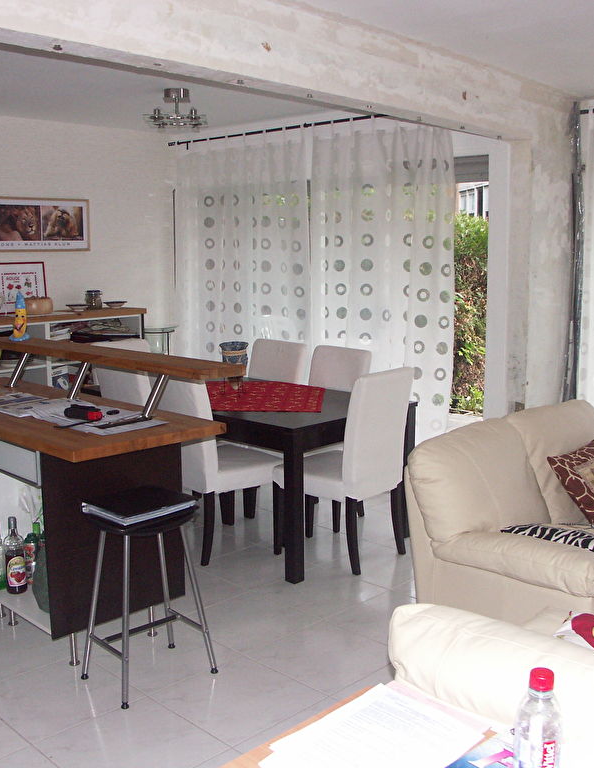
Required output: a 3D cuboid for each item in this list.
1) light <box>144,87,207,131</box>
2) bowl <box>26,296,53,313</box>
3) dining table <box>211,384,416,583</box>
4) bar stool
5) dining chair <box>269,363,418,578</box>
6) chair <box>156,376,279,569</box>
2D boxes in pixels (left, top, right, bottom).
[{"bbox_3d":[-0.679,-1.546,4.694,0.360,0.215,0.330,0,9,0],"label":"light"},{"bbox_3d":[-1.785,-0.539,5.709,0.205,0.120,0.205,8,12,44],"label":"bowl"},{"bbox_3d":[-0.317,0.429,4.740,1.790,0.740,0.950,8,12,44],"label":"dining table"},{"bbox_3d":[-0.541,0.754,3.016,0.400,0.640,0.360,-9,12,-44],"label":"bar stool"},{"bbox_3d":[0.234,0.398,4.239,0.570,0.970,0.500,8,12,41],"label":"dining chair"},{"bbox_3d":[-0.410,0.379,4.367,0.570,0.970,0.500,-8,12,-40],"label":"chair"}]

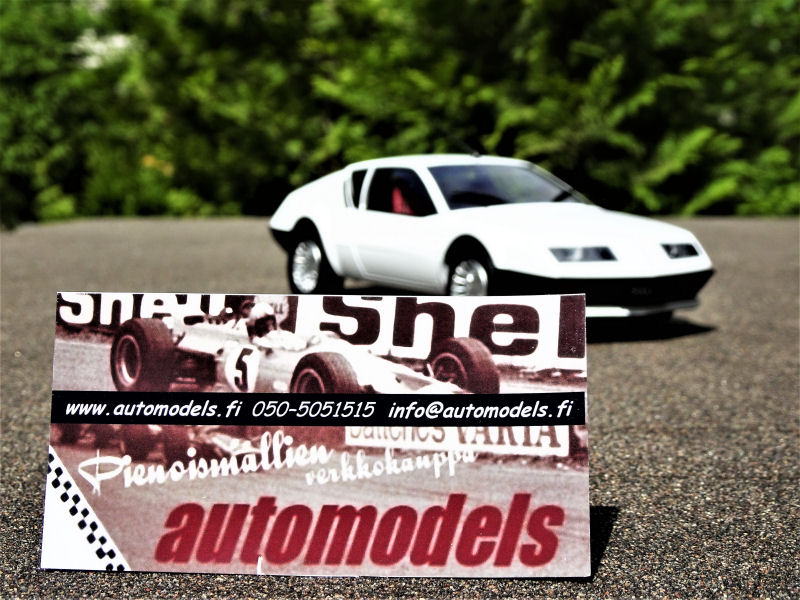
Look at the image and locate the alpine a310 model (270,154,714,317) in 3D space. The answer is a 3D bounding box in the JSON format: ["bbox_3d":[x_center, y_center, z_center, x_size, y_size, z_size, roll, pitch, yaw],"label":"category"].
[{"bbox_3d":[0.030,-0.028,0.608,0.091,0.066,0.235,-3,7,-32],"label":"alpine a310 model"}]

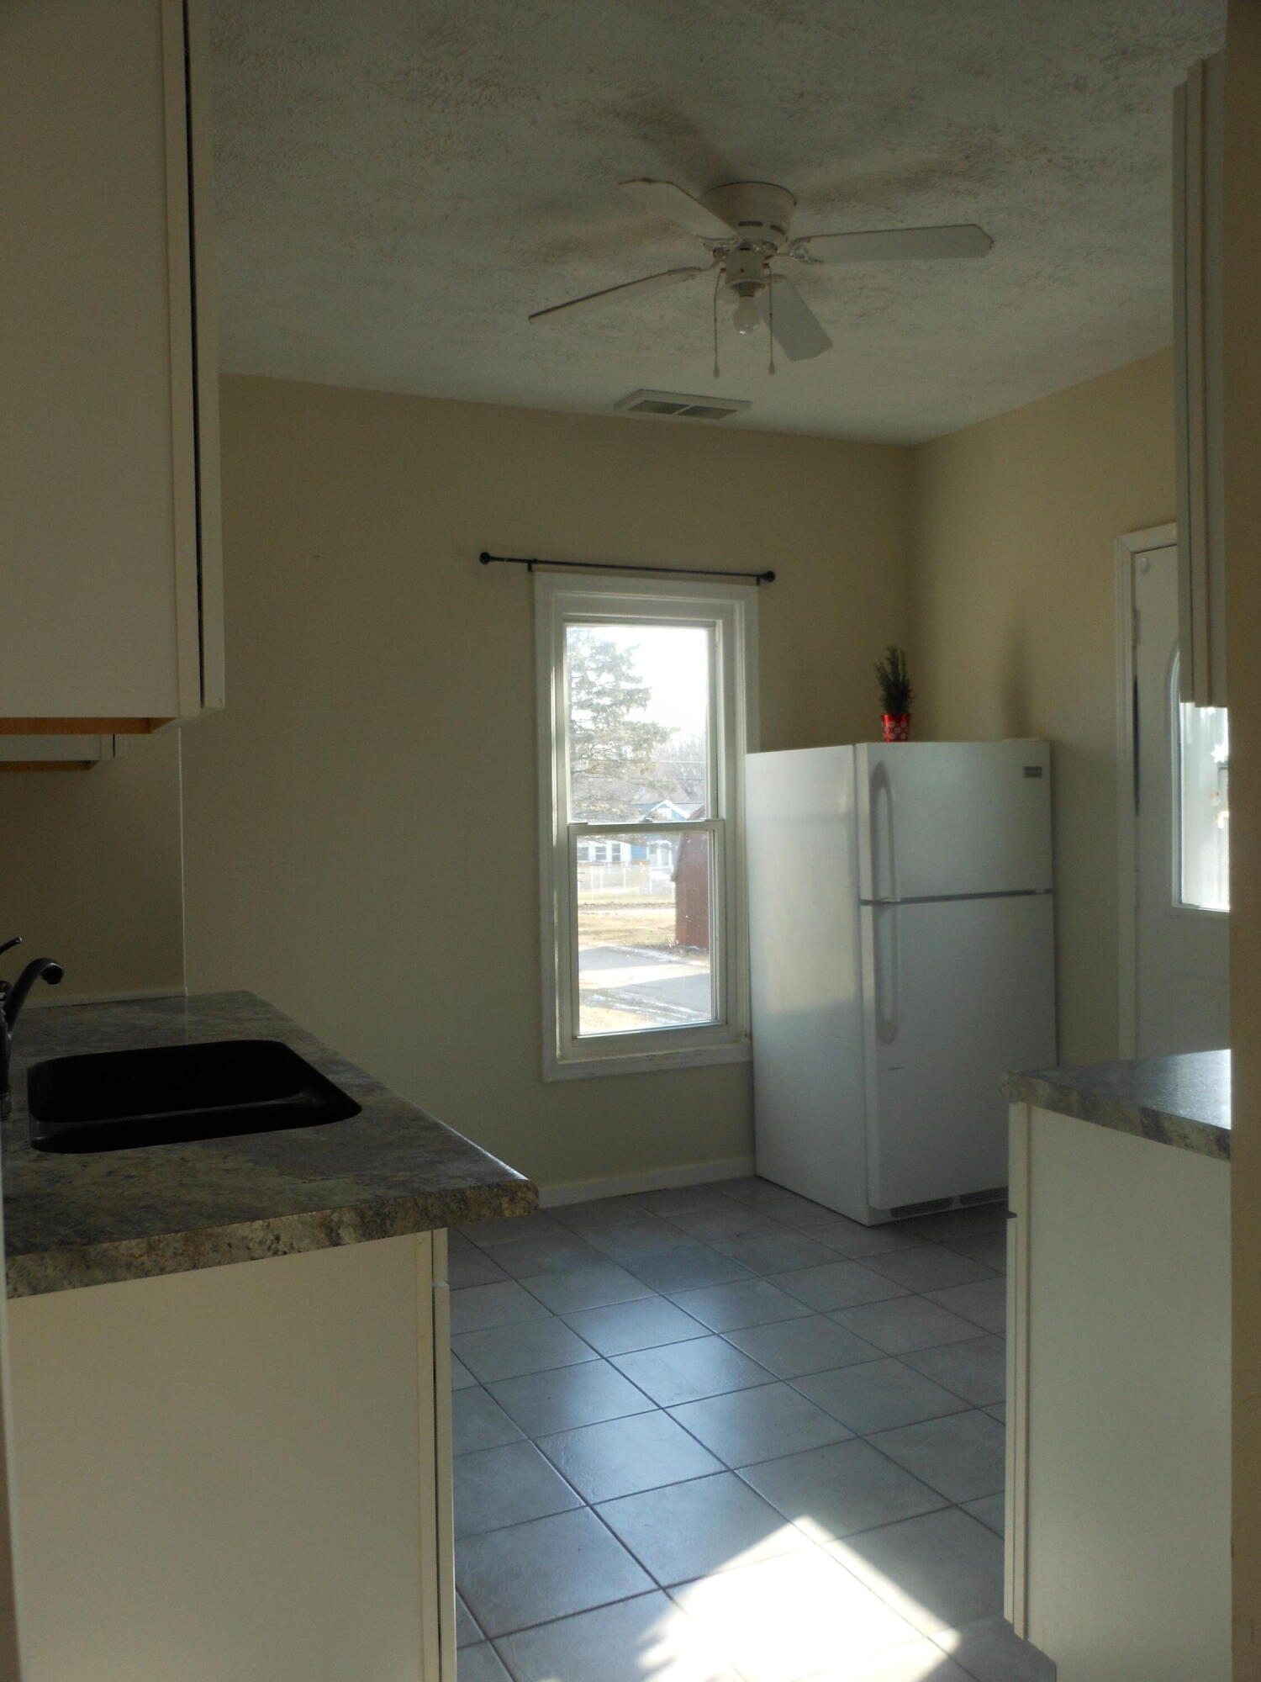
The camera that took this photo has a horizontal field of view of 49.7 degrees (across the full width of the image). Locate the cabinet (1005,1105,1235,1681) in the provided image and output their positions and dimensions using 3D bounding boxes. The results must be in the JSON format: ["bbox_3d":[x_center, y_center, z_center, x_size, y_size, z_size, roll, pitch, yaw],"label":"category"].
[{"bbox_3d":[0.974,0.813,1.844,0.650,0.881,0.632,-2,2,-25],"label":"cabinet"}]

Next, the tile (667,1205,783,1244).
[{"bbox_3d":[0.307,1.214,4.287,0.303,0.010,0.303,-2,2,-25],"label":"tile"}]

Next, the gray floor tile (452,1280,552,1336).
[{"bbox_3d":[-0.395,1.237,3.600,0.303,0.010,0.303,-2,2,-25],"label":"gray floor tile"}]

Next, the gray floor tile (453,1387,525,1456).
[{"bbox_3d":[-0.411,1.254,2.914,0.303,0.010,0.303,-2,2,-25],"label":"gray floor tile"}]

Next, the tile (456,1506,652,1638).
[{"bbox_3d":[-0.147,1.256,2.345,0.302,0.010,0.302,-1,2,-25],"label":"tile"}]

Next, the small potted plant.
[{"bbox_3d":[0.857,-0.468,4.386,0.121,0.323,0.121,-1,1,0],"label":"small potted plant"}]

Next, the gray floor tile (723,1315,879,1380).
[{"bbox_3d":[0.423,1.236,3.321,0.303,0.010,0.303,-2,2,-25],"label":"gray floor tile"}]

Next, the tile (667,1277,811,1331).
[{"bbox_3d":[0.292,1.232,3.599,0.303,0.010,0.303,-2,2,-25],"label":"tile"}]

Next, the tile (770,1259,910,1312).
[{"bbox_3d":[0.570,1.224,3.730,0.303,0.010,0.303,-2,2,-25],"label":"tile"}]

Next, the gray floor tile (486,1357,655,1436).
[{"bbox_3d":[-0.134,1.238,3.026,0.302,0.010,0.302,-1,2,-25],"label":"gray floor tile"}]

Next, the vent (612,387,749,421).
[{"bbox_3d":[0.175,-1.411,4.388,0.401,0.025,0.220,-2,2,-25],"label":"vent"}]

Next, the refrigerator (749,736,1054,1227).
[{"bbox_3d":[0.906,0.435,4.607,0.709,1.501,0.758,-2,2,-25],"label":"refrigerator"}]

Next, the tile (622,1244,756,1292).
[{"bbox_3d":[0.154,1.214,3.838,0.302,0.010,0.302,-1,2,-25],"label":"tile"}]

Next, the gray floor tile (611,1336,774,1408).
[{"bbox_3d":[0.144,1.239,3.175,0.303,0.010,0.303,-2,2,-25],"label":"gray floor tile"}]

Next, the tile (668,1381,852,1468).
[{"bbox_3d":[0.272,1.237,2.881,0.302,0.010,0.302,-1,2,-25],"label":"tile"}]

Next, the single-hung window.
[{"bbox_3d":[0.064,-0.053,4.667,0.833,1.665,0.090,-2,2,-25],"label":"single-hung window"}]

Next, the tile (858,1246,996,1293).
[{"bbox_3d":[0.836,1.205,3.824,0.302,0.010,0.302,-1,2,-25],"label":"tile"}]

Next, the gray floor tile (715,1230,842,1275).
[{"bbox_3d":[0.438,1.214,3.991,0.303,0.010,0.303,-2,2,-25],"label":"gray floor tile"}]

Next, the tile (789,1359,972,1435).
[{"bbox_3d":[0.547,1.230,3.012,0.302,0.010,0.302,-1,2,-25],"label":"tile"}]

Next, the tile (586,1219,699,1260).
[{"bbox_3d":[0.023,1.209,4.113,0.302,0.010,0.302,-1,2,-25],"label":"tile"}]

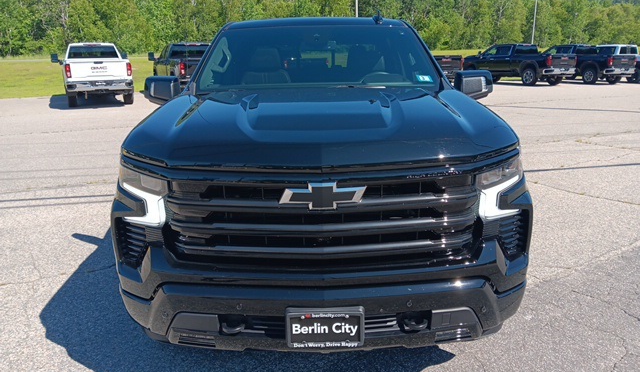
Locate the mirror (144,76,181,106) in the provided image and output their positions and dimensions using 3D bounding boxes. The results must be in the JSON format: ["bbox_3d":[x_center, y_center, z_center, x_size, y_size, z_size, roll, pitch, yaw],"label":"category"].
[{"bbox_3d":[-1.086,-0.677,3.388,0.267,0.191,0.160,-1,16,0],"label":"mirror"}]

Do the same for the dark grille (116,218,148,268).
[{"bbox_3d":[-0.857,0.255,2.190,0.180,0.234,0.140,2,16,12],"label":"dark grille"}]

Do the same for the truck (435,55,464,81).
[{"bbox_3d":[4.079,-5.802,23.002,2.120,2.020,6.100,-8,17,-23],"label":"truck"}]

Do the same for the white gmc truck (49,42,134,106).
[{"bbox_3d":[-8.273,-4.067,17.400,2.150,2.000,6.150,-9,17,-27],"label":"white gmc truck"}]

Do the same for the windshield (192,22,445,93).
[{"bbox_3d":[-0.002,-0.945,3.495,1.660,0.520,0.820,-1,15,0],"label":"windshield"}]

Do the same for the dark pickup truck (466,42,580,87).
[{"bbox_3d":[10.219,-6.571,25.447,2.120,2.030,6.100,-8,17,-22],"label":"dark pickup truck"}]

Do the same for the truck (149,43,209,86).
[{"bbox_3d":[-5.012,-4.474,18.783,2.120,2.020,6.100,-9,18,-26],"label":"truck"}]

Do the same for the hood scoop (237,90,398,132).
[{"bbox_3d":[-0.013,-0.375,2.524,0.817,0.110,0.670,-1,22,0],"label":"hood scoop"}]

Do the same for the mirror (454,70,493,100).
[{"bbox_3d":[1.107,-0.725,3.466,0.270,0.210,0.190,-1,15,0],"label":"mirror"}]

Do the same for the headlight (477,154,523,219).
[{"bbox_3d":[0.810,0.003,2.161,0.290,0.290,0.320,-1,15,0],"label":"headlight"}]

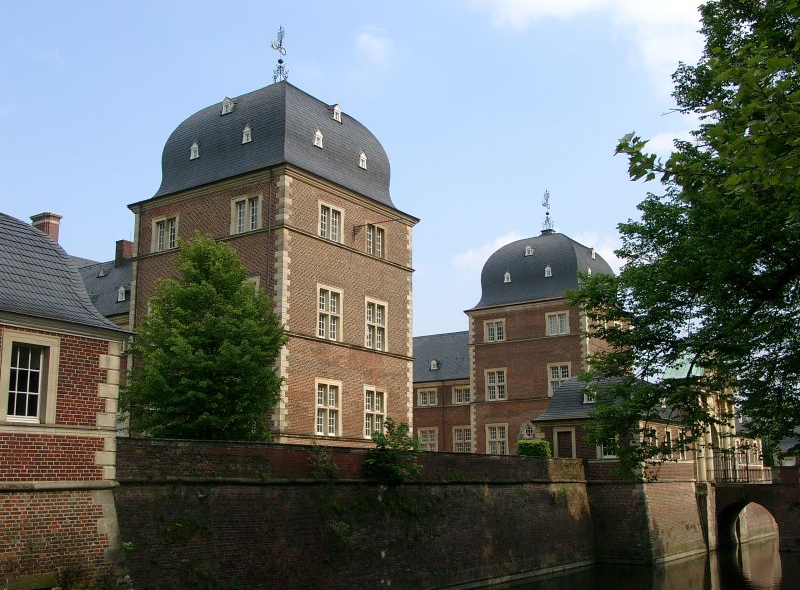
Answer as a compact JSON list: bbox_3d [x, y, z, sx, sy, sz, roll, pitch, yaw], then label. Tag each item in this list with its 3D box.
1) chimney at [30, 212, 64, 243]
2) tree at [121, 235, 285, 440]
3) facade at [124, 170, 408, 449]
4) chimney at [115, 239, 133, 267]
[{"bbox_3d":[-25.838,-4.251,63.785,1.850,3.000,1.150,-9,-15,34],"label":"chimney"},{"bbox_3d":[-7.207,2.249,32.779,6.200,9.300,6.200,0,-12,0],"label":"tree"},{"bbox_3d":[-7.041,2.714,49.420,11.400,15.000,11.400,-9,-15,34],"label":"facade"},{"bbox_3d":[-18.083,-2.628,58.248,0.720,1.900,1.400,-9,-15,34],"label":"chimney"}]

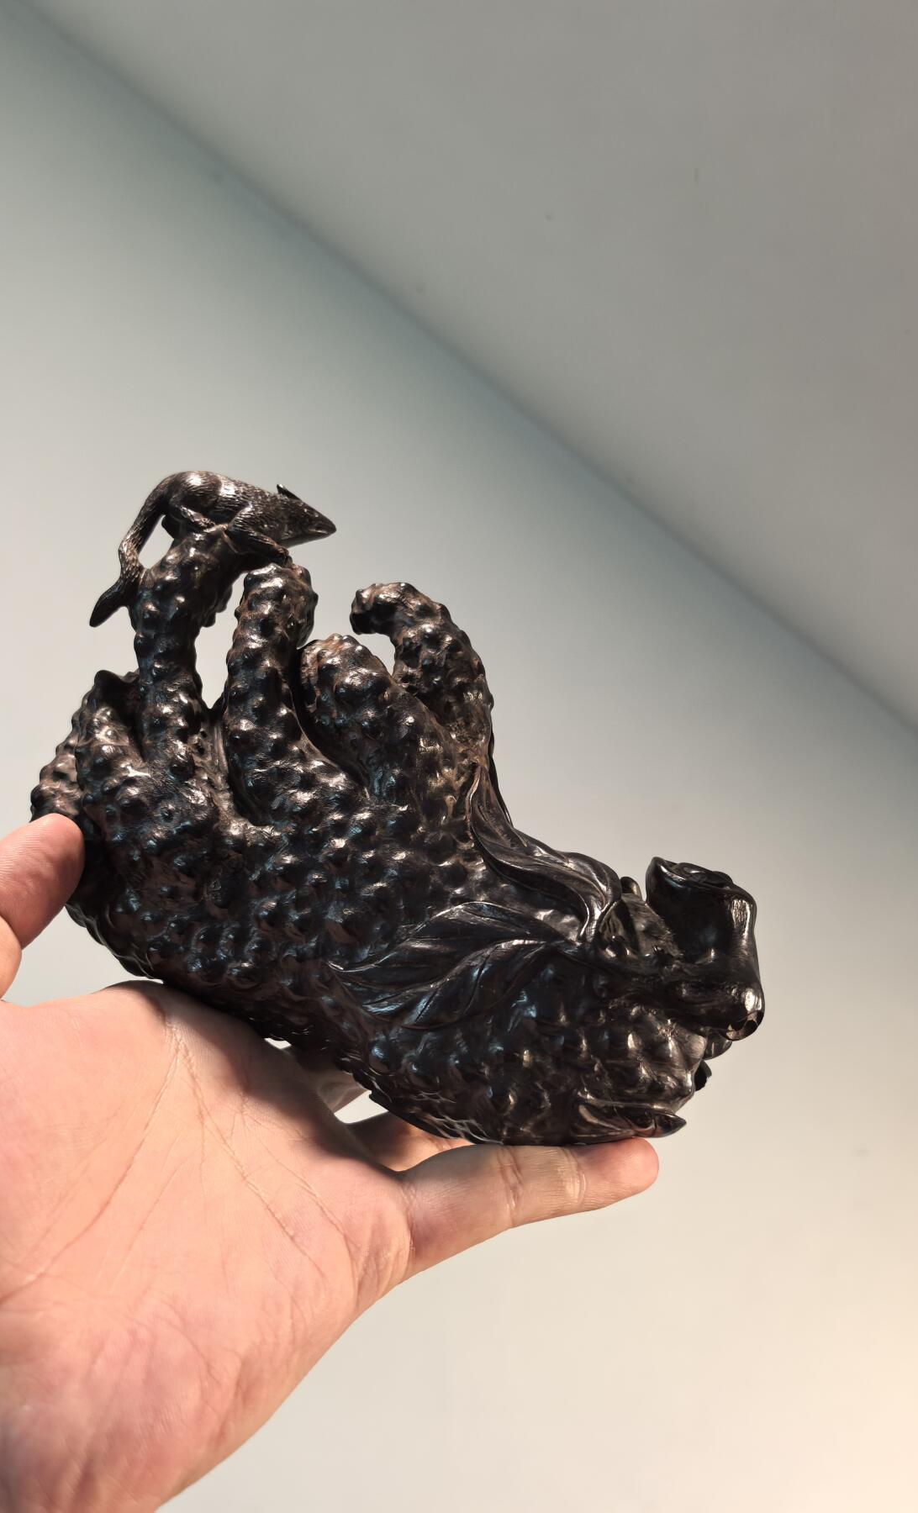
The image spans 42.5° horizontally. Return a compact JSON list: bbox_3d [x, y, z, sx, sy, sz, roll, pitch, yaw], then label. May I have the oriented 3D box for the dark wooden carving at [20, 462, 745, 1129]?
[{"bbox_3d":[-0.011,0.022,0.280,0.182,0.115,0.085,25,0,-10],"label":"dark wooden carving"}]

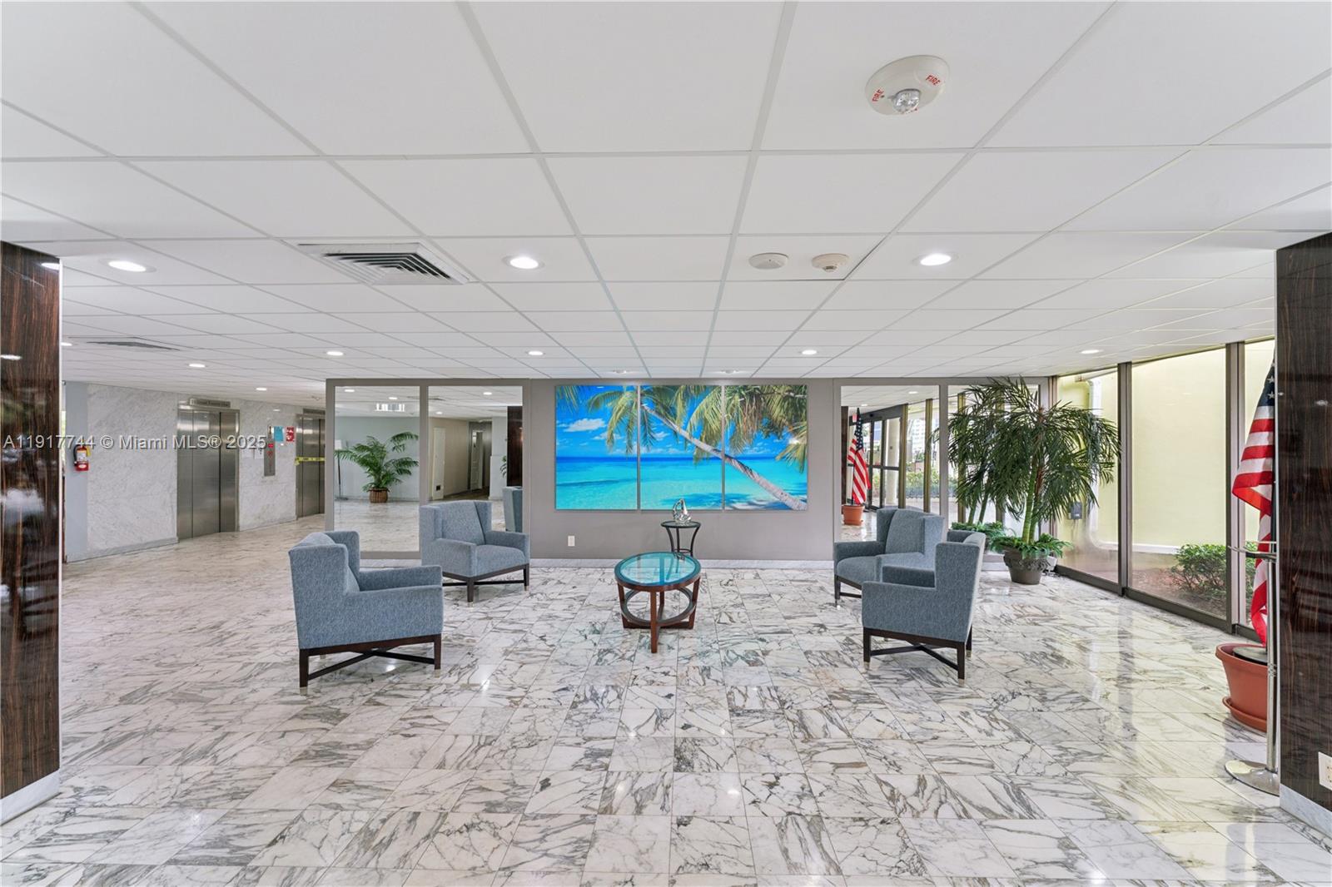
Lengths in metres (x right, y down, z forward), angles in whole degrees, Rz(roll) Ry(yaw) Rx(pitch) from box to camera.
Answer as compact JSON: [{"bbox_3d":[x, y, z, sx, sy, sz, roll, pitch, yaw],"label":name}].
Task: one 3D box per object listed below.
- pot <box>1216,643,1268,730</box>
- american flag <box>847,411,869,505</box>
[{"bbox_3d":[3.354,1.363,2.866,0.410,0.365,0.410,0,0,0],"label":"pot"},{"bbox_3d":[3.662,0.267,9.850,0.460,1.800,0.340,0,0,1],"label":"american flag"}]

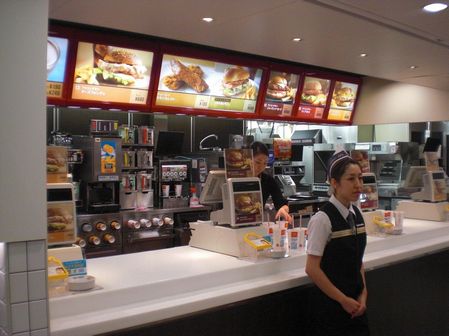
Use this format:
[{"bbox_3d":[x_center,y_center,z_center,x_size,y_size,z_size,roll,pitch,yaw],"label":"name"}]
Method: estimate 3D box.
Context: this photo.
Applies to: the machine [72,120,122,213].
[{"bbox_3d":[-1.519,-0.019,5.903,0.353,1.080,0.520,-1,2,-40],"label":"machine"}]

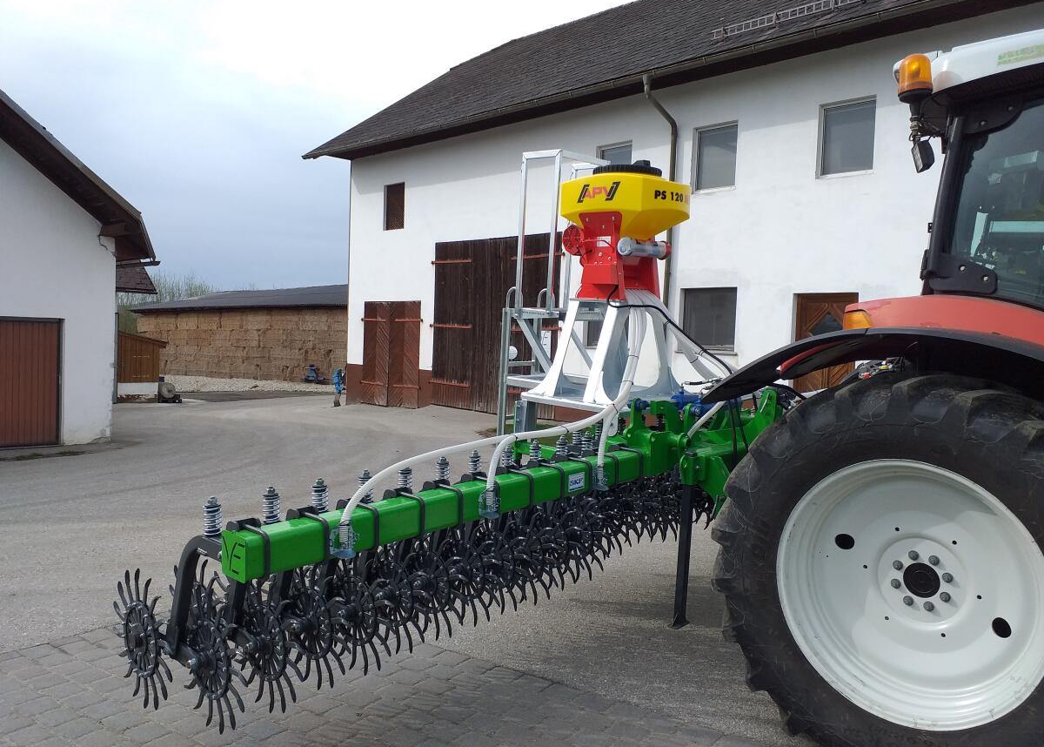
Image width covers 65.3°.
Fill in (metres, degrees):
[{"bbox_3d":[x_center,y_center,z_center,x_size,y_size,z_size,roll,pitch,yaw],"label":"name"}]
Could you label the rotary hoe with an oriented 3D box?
[{"bbox_3d":[0.854,-0.002,5.093,1.700,2.630,6.140,8,8,40],"label":"rotary hoe"}]

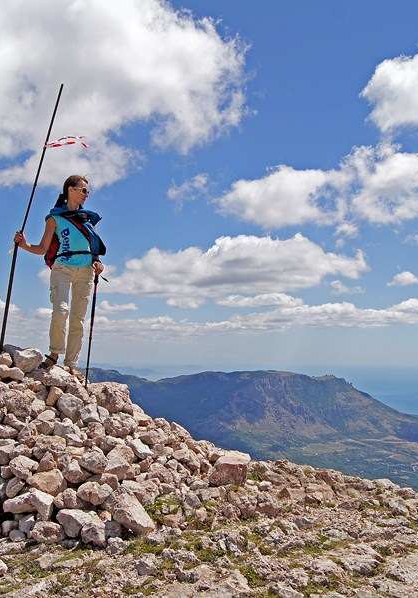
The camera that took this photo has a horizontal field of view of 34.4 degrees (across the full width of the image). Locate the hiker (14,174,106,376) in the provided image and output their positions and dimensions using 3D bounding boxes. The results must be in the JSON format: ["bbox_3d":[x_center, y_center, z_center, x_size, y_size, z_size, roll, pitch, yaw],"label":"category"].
[{"bbox_3d":[-1.240,-0.217,5.631,0.680,1.660,0.500,3,-6,-36],"label":"hiker"}]

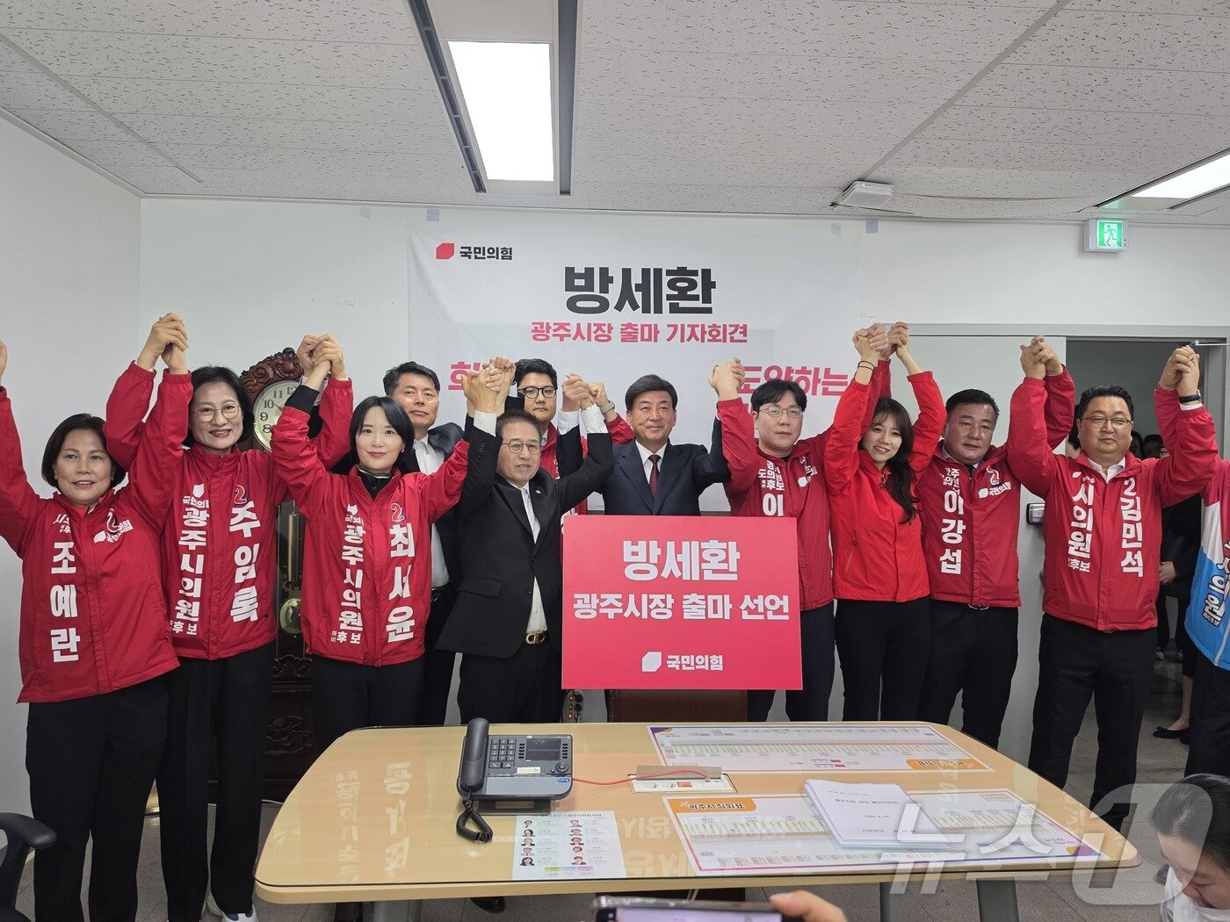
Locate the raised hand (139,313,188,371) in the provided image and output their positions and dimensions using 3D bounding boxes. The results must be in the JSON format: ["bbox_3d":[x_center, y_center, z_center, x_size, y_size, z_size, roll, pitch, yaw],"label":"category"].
[{"bbox_3d":[-1.260,-0.332,2.280,0.120,0.155,0.090,0,1,-9],"label":"raised hand"}]

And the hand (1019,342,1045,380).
[{"bbox_3d":[1.461,-0.351,2.860,0.085,0.125,0.080,0,2,-34],"label":"hand"}]

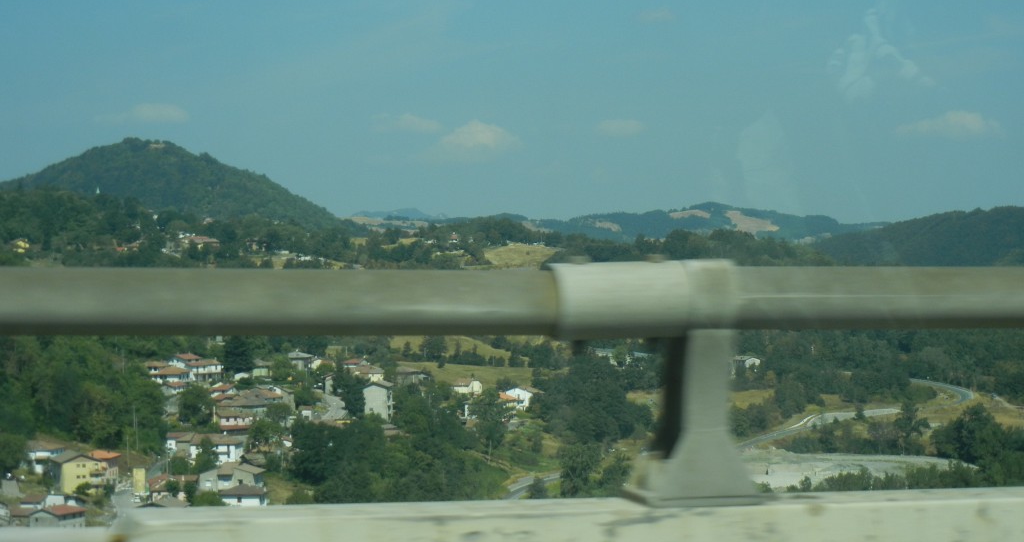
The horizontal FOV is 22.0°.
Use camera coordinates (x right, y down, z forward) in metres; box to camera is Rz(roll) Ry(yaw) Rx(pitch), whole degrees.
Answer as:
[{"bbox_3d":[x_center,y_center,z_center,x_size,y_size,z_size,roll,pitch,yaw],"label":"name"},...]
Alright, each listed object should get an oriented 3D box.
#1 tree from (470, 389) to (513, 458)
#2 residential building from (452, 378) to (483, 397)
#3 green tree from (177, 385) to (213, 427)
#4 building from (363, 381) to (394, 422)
[{"bbox_3d":[-6.890,51.260,885.000,13.800,22.500,13.800,-1,0,0],"label":"tree"},{"bbox_3d":[-17.490,45.990,1035.000,11.800,8.200,10.000,-1,0,-3],"label":"residential building"},{"bbox_3d":[-108.530,45.980,900.000,12.200,14.800,12.200,-1,0,0],"label":"green tree"},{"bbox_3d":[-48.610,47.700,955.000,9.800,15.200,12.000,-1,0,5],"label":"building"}]

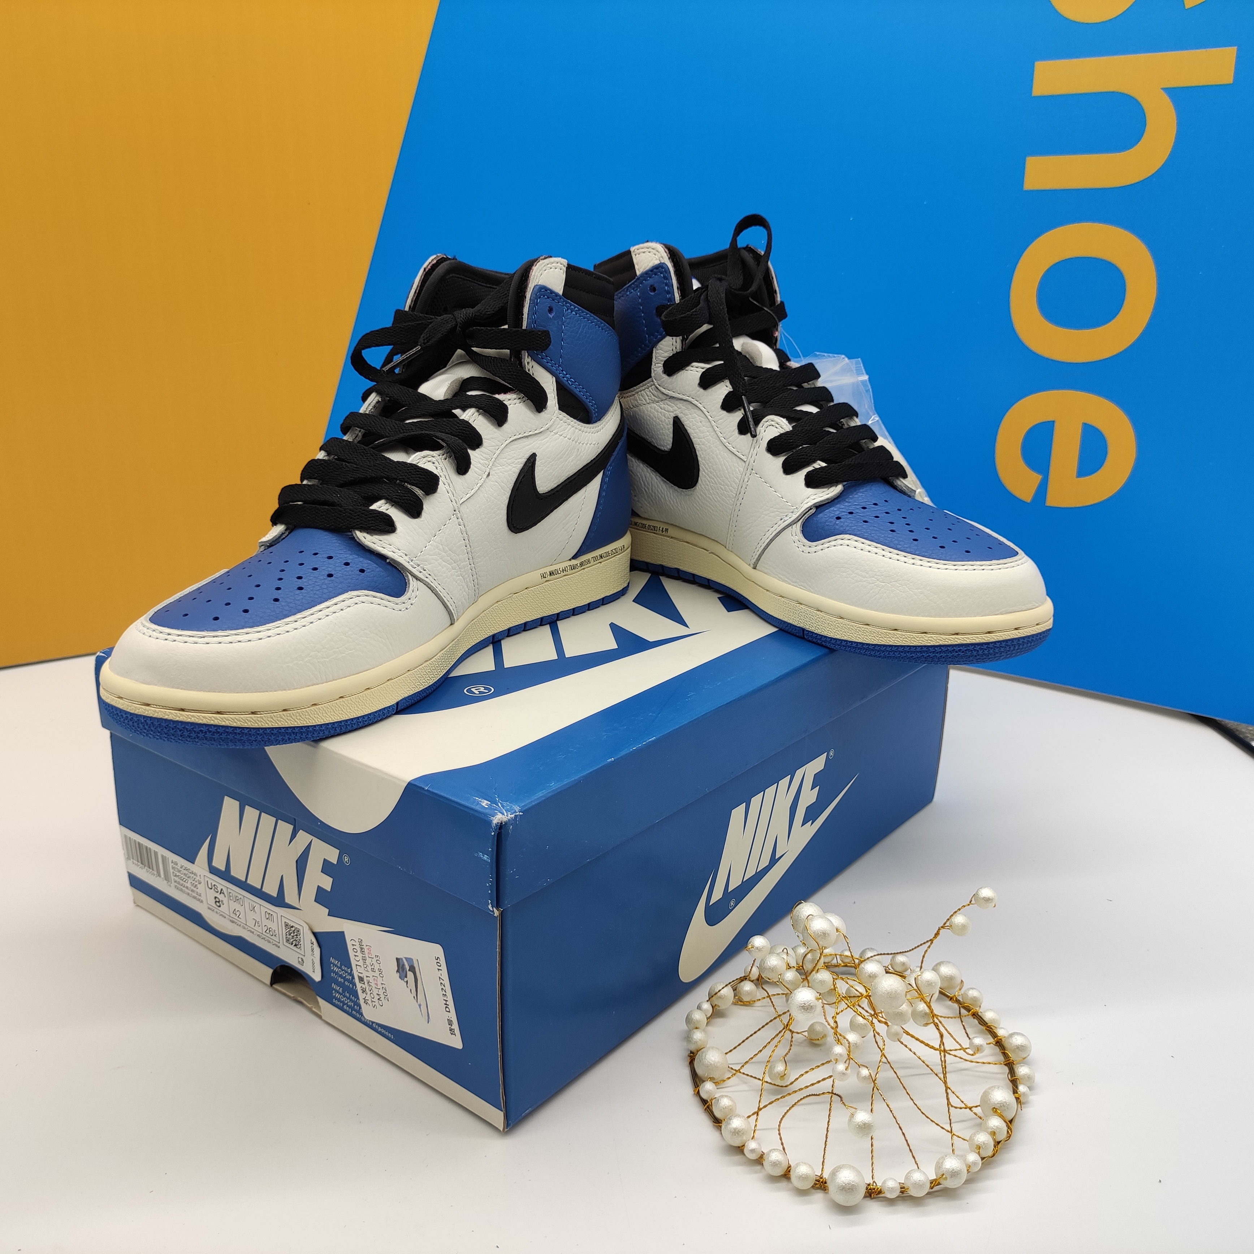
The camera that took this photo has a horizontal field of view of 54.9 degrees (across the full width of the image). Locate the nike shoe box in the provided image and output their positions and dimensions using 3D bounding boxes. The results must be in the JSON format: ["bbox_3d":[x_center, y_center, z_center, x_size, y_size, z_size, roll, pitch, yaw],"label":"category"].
[{"bbox_3d":[-0.030,0.054,0.607,0.248,0.123,0.348,14,22,37],"label":"nike shoe box"}]

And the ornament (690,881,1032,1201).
[{"bbox_3d":[0.086,0.140,0.444,0.125,0.060,0.128,0,18,0],"label":"ornament"}]

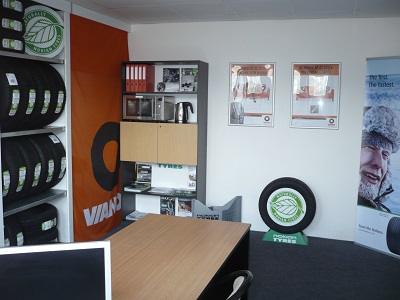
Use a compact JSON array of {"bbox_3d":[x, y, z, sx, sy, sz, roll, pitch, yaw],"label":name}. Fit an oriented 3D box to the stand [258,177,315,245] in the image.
[{"bbox_3d":[0.973,0.665,4.516,0.628,0.710,0.220,3,8,16],"label":"stand"}]

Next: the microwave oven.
[{"bbox_3d":[-0.598,-0.489,4.766,0.513,0.295,0.360,3,8,16],"label":"microwave oven"}]

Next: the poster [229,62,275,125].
[{"bbox_3d":[0.596,-0.629,4.653,0.526,0.728,0.024,3,8,16],"label":"poster"}]

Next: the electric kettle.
[{"bbox_3d":[-0.193,-0.427,4.644,0.215,0.240,0.160,3,8,16],"label":"electric kettle"}]

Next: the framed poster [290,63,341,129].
[{"bbox_3d":[1.273,-0.591,4.459,0.524,0.727,0.024,3,8,16],"label":"framed poster"}]

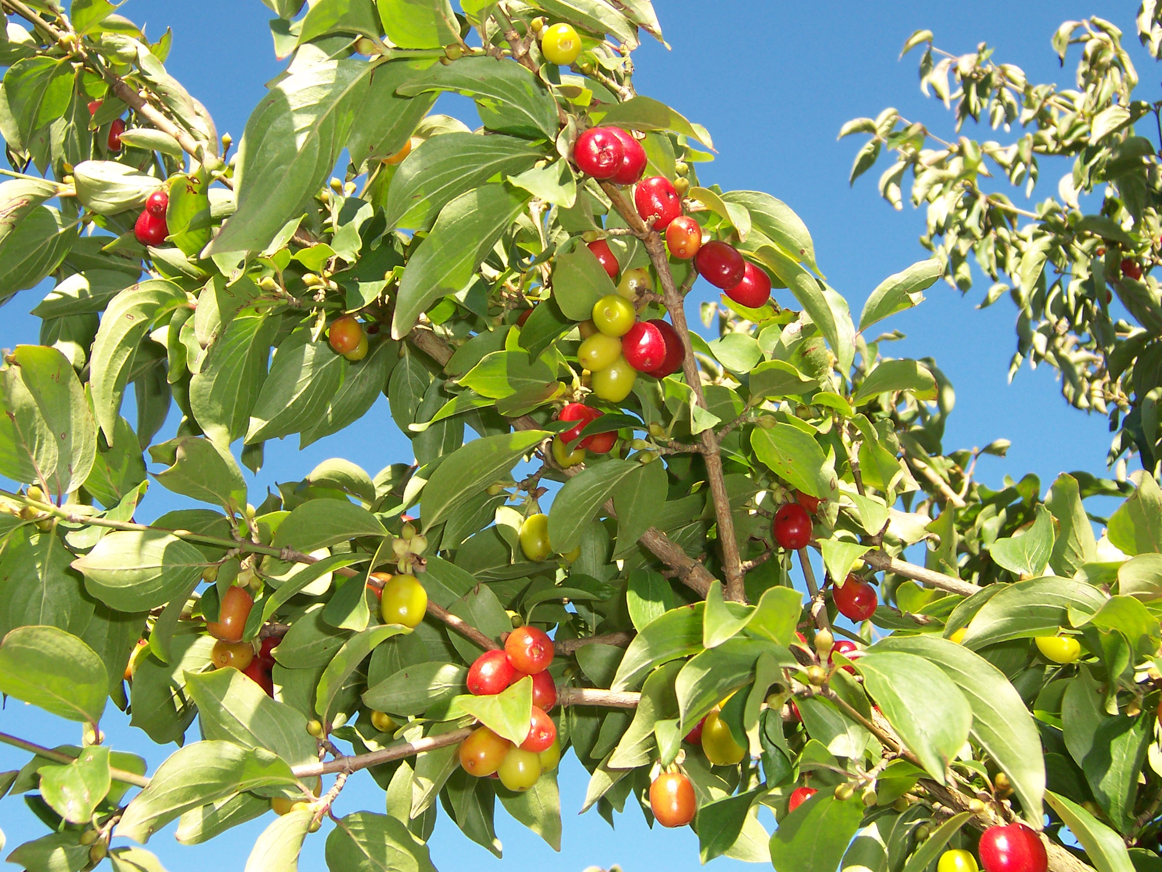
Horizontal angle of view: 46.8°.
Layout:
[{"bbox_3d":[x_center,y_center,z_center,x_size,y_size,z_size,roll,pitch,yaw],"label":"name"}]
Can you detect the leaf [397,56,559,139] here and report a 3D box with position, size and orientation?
[{"bbox_3d":[-0.035,-0.121,0.475,0.058,0.025,0.018,17,-6,0],"label":"leaf"}]

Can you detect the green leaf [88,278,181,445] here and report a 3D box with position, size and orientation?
[{"bbox_3d":[-0.196,-0.032,0.590,0.034,0.073,0.020,27,-19,-32],"label":"green leaf"}]

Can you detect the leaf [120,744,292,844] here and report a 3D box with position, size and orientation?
[{"bbox_3d":[-0.113,0.107,0.405,0.058,0.016,0.029,-14,-50,-4],"label":"leaf"}]

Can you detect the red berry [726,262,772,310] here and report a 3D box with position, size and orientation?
[{"bbox_3d":[0.064,-0.058,0.515,0.016,0.020,0.016,-43,-27,0],"label":"red berry"}]

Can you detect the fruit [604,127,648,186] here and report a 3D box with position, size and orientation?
[{"bbox_3d":[0.013,-0.090,0.430,0.014,0.017,0.014,-20,-18,-6],"label":"fruit"}]

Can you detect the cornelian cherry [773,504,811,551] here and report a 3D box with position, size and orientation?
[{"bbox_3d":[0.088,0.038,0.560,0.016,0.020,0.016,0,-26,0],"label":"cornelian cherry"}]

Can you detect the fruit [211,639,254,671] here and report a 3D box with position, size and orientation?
[{"bbox_3d":[-0.126,0.078,0.487,0.015,0.018,0.015,5,-68,14],"label":"fruit"}]

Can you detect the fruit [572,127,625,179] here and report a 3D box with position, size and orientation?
[{"bbox_3d":[0.006,-0.098,0.467,0.017,0.017,0.019,-3,15,-11],"label":"fruit"}]

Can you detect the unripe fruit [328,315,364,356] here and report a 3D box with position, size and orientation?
[{"bbox_3d":[-0.080,-0.034,0.455,0.011,0.014,0.011,-6,-24,-2],"label":"unripe fruit"}]

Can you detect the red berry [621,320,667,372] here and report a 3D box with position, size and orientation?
[{"bbox_3d":[0.022,-0.032,0.475,0.016,0.019,0.016,-8,-41,0],"label":"red berry"}]

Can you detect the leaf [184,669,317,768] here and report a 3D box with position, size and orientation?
[{"bbox_3d":[-0.103,0.092,0.420,0.056,0.014,0.032,39,-69,-6],"label":"leaf"}]

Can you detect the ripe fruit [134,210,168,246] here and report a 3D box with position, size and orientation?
[{"bbox_3d":[-0.157,-0.077,0.490,0.013,0.015,0.013,6,-18,2],"label":"ripe fruit"}]

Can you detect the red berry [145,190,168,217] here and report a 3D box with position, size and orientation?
[{"bbox_3d":[-0.202,-0.111,0.640,0.011,0.014,0.011,-13,-48,0],"label":"red berry"}]

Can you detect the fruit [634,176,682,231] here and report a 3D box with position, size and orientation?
[{"bbox_3d":[0.024,-0.074,0.425,0.014,0.017,0.014,-14,-15,-4],"label":"fruit"}]

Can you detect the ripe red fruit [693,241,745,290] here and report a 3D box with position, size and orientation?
[{"bbox_3d":[0.049,-0.060,0.475,0.019,0.015,0.015,39,0,15],"label":"ripe red fruit"}]

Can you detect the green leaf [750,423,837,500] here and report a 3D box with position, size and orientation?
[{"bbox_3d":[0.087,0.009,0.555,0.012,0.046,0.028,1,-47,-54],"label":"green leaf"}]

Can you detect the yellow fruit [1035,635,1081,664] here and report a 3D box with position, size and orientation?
[{"bbox_3d":[0.201,0.088,0.570,0.022,0.016,0.016,26,0,30],"label":"yellow fruit"}]

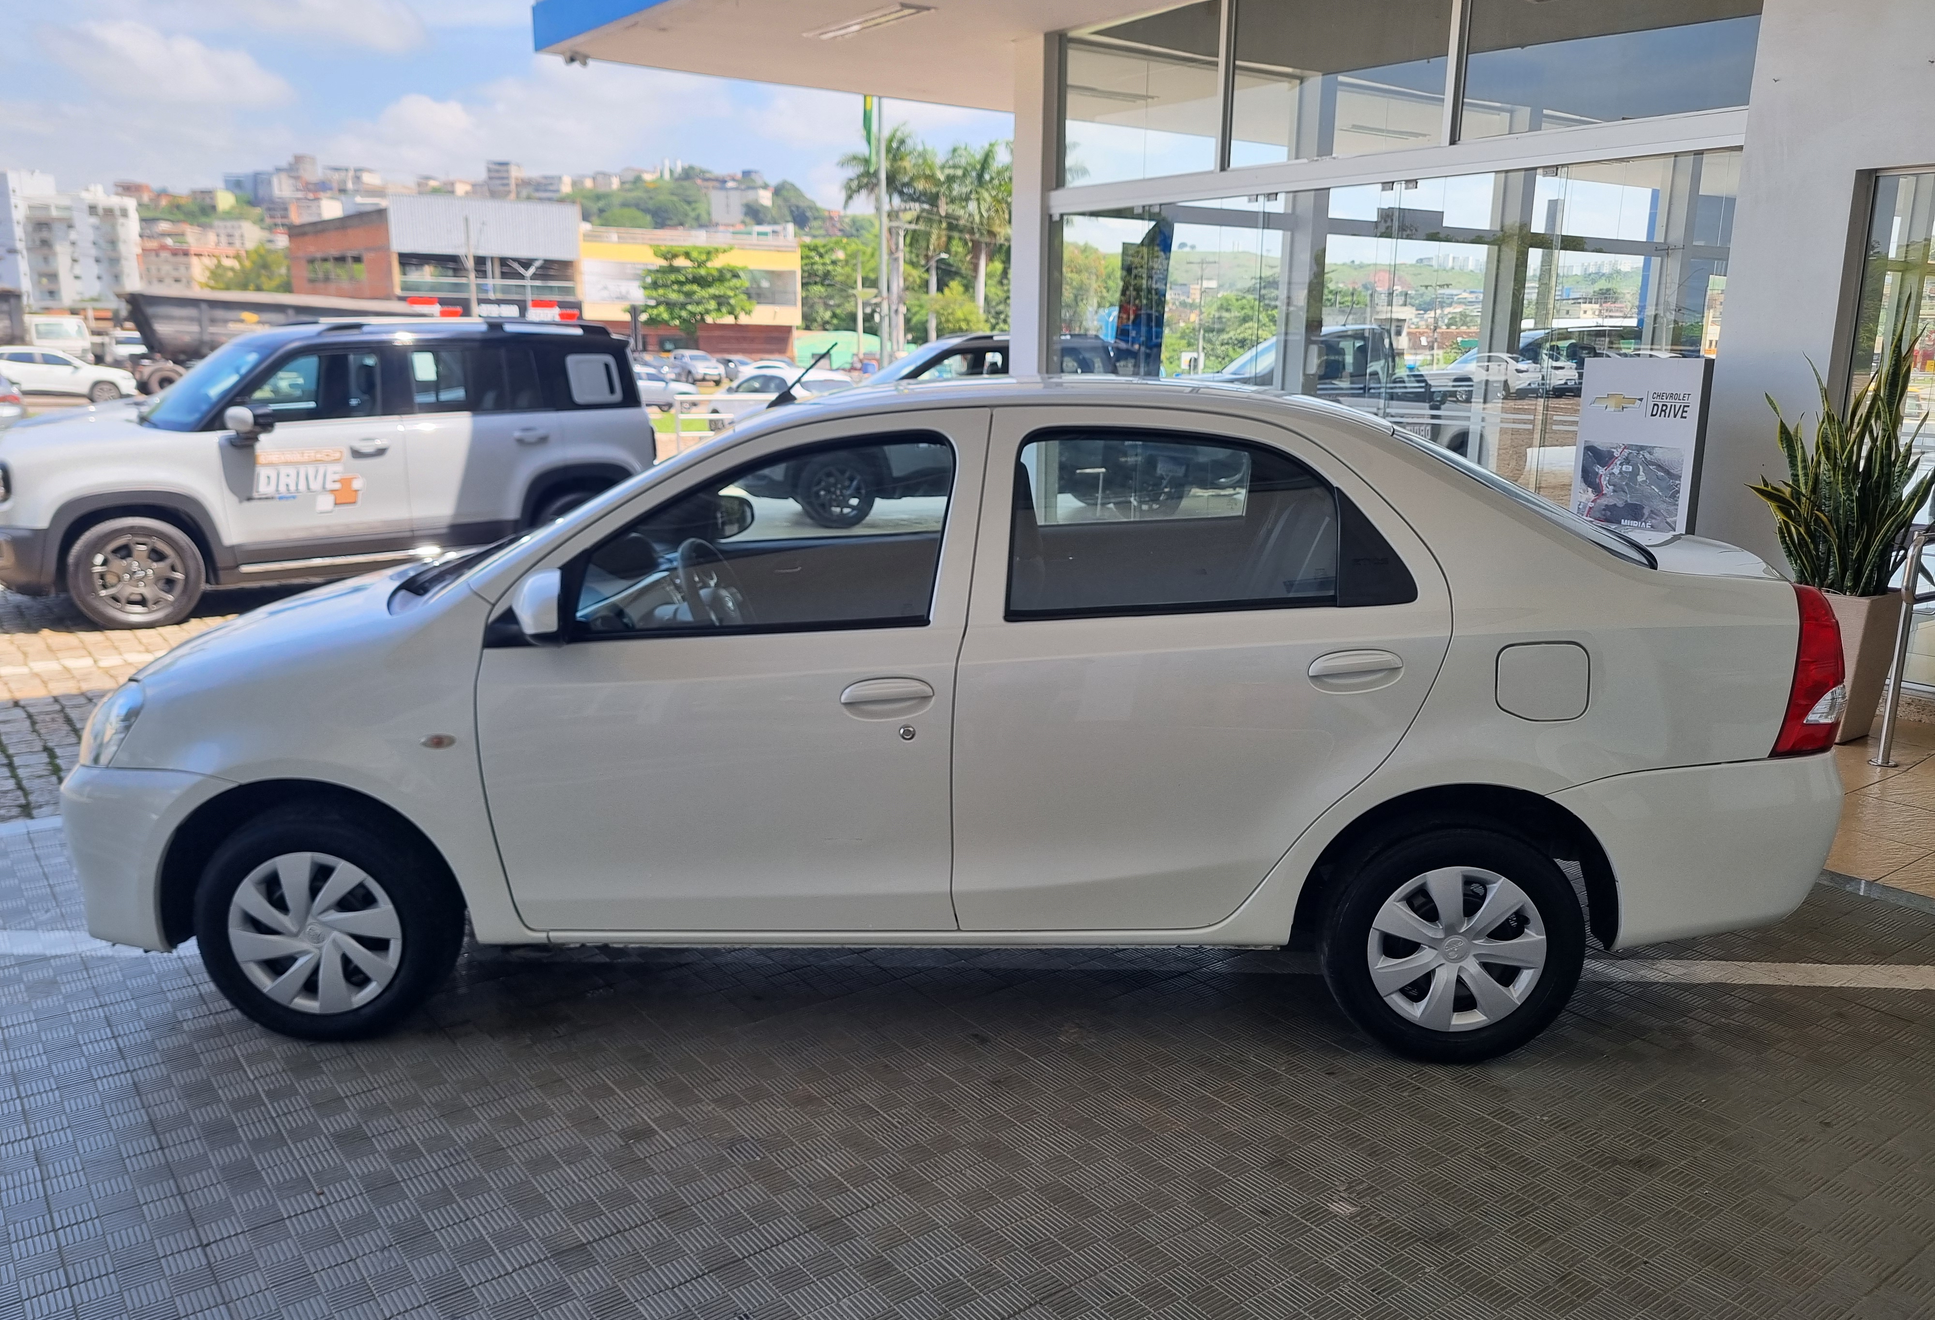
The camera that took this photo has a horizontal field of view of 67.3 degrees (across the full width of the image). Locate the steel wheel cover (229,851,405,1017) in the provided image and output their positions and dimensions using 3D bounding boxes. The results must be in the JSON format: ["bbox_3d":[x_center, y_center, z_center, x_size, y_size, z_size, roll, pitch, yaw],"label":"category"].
[{"bbox_3d":[-1.460,0.613,3.256,0.396,0.396,0.050,1,13,0],"label":"steel wheel cover"}]

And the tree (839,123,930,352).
[{"bbox_3d":[-5.039,-26.830,93.396,6.200,14.590,6.200,0,13,0],"label":"tree"}]

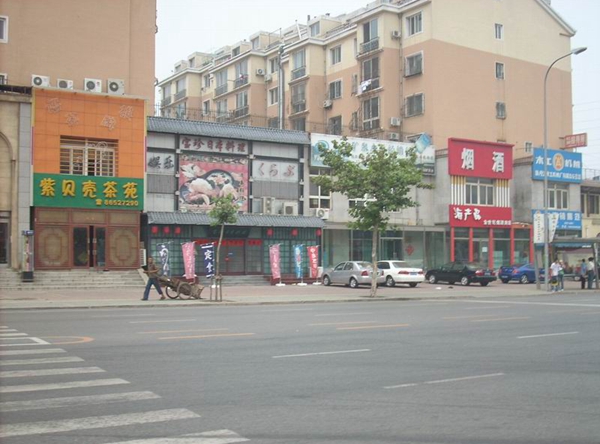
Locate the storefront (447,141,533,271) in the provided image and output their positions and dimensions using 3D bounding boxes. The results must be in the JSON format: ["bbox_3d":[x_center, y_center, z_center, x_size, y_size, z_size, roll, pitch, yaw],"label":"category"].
[{"bbox_3d":[13.173,-0.696,59.520,7.829,10.148,3.200,2,-3,-29],"label":"storefront"}]

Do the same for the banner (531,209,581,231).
[{"bbox_3d":[17.732,-0.099,55.136,4.817,1.217,0.200,2,-3,-30],"label":"banner"}]

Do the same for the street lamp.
[{"bbox_3d":[12.799,-2.392,38.543,0.350,11.550,2.770,2,-3,-32],"label":"street lamp"}]

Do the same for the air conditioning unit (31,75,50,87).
[{"bbox_3d":[-13.778,-7.448,42.399,0.804,0.652,0.300,2,-3,-30],"label":"air conditioning unit"}]

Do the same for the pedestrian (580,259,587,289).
[{"bbox_3d":[15.306,2.831,43.000,0.420,1.610,0.300,-1,-3,20],"label":"pedestrian"}]

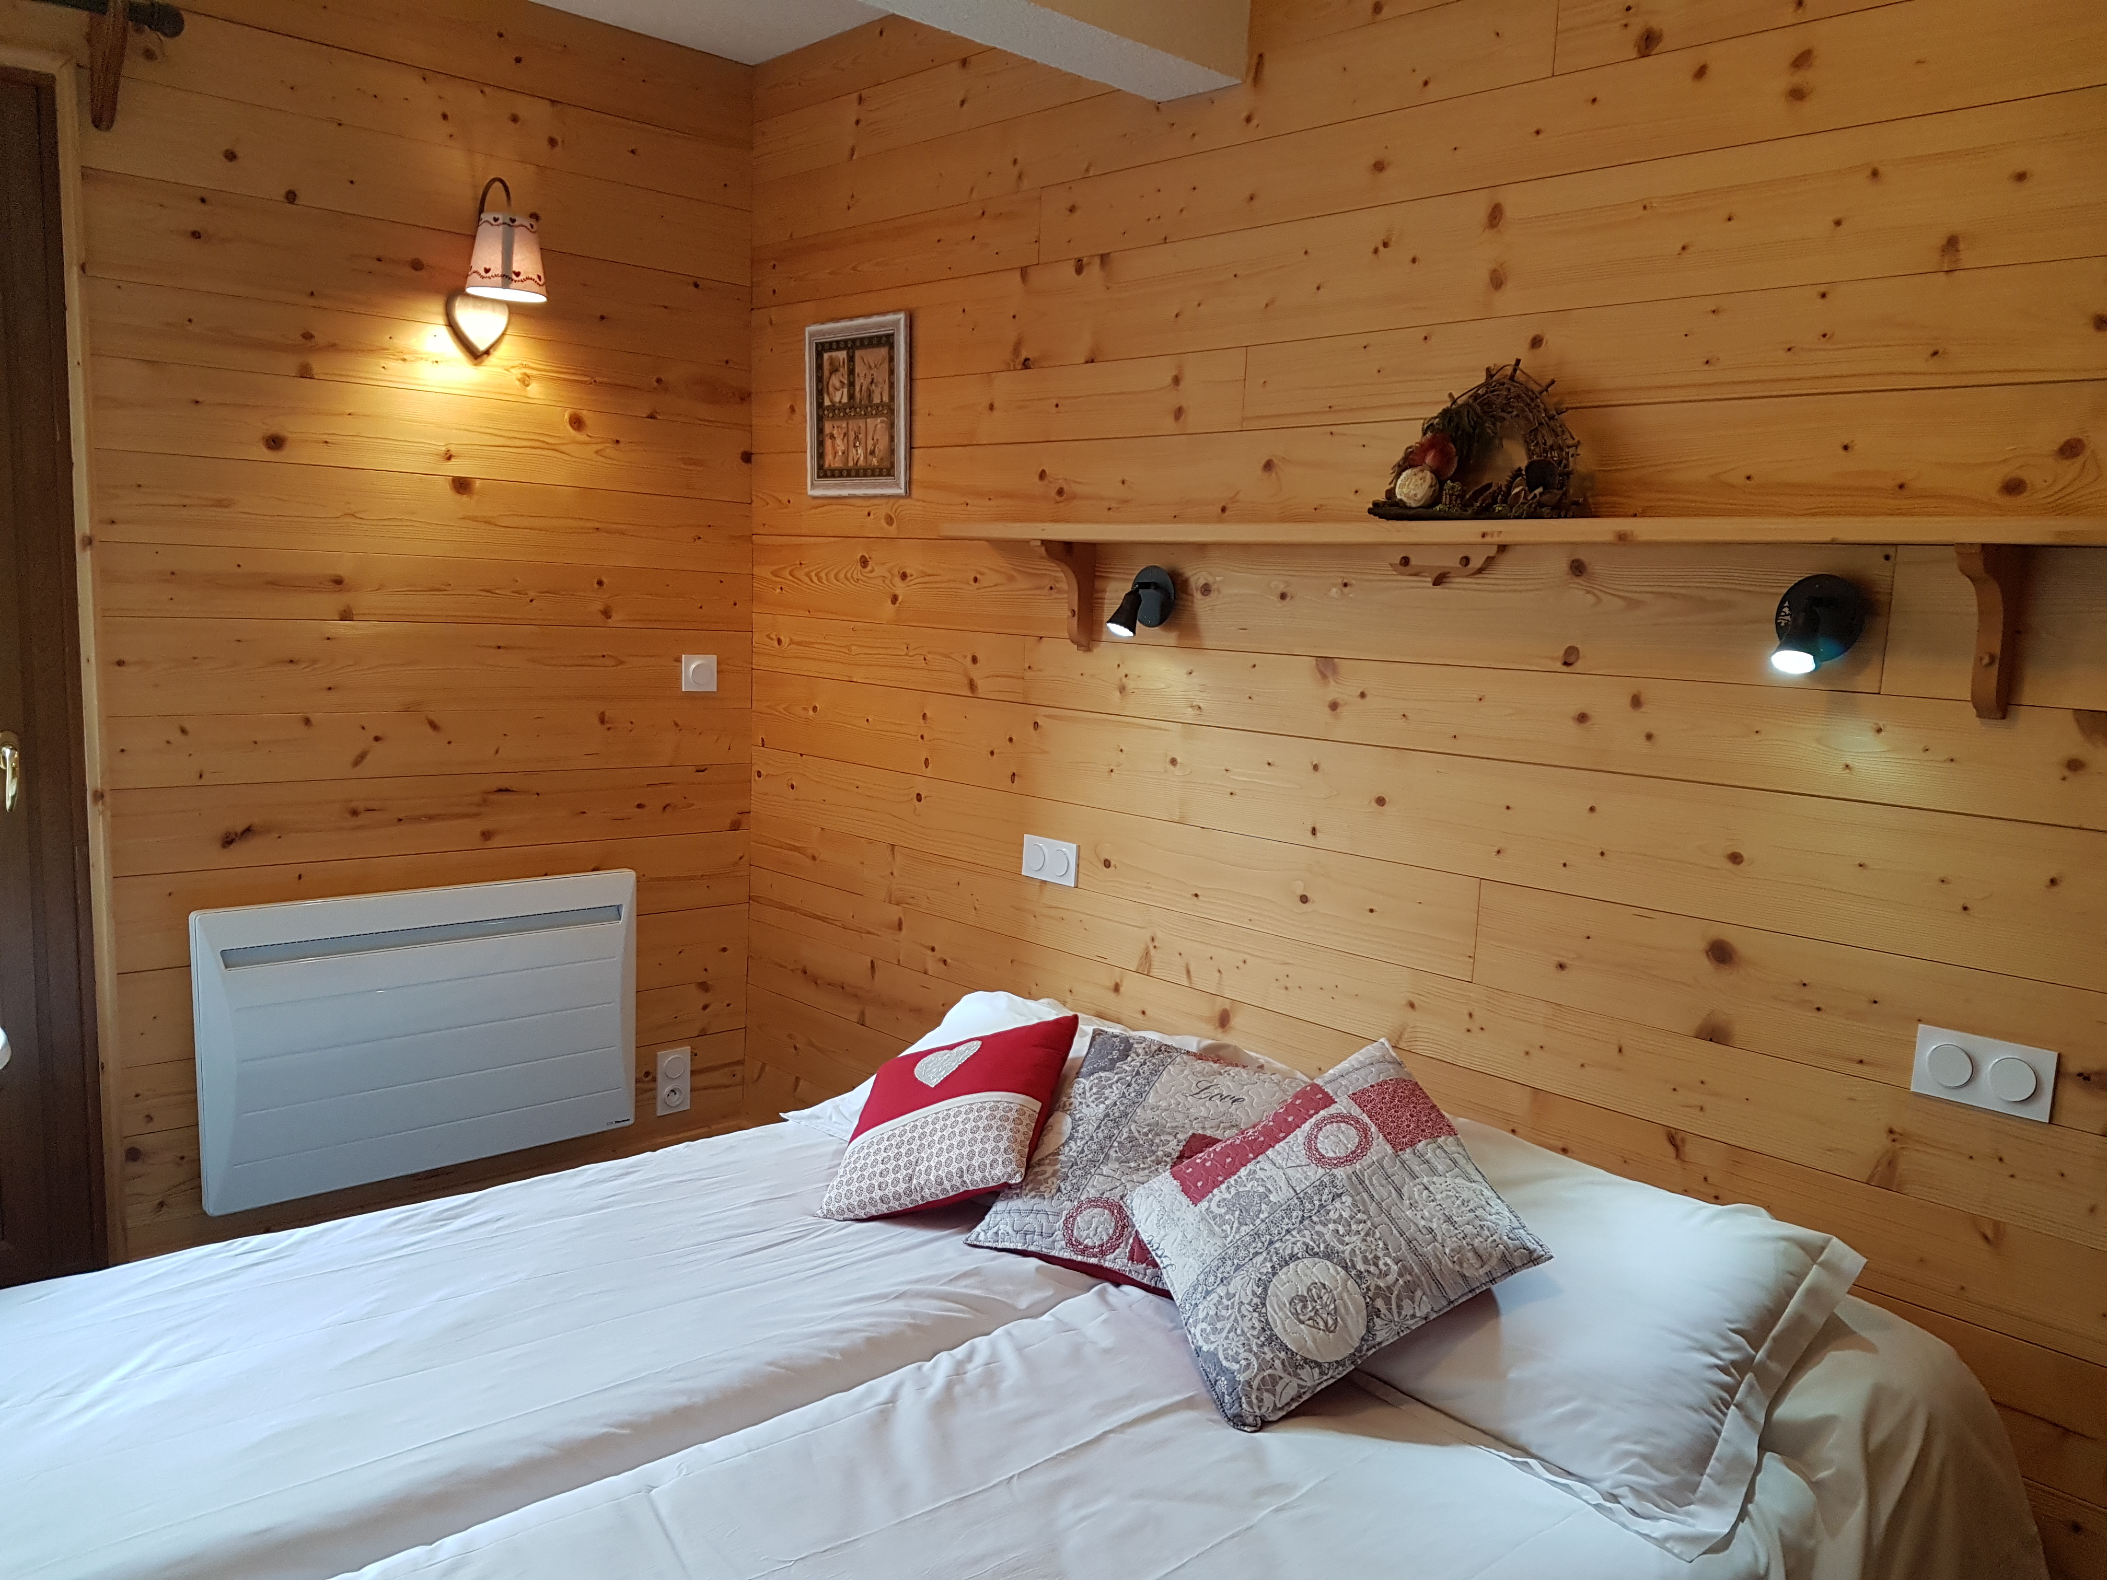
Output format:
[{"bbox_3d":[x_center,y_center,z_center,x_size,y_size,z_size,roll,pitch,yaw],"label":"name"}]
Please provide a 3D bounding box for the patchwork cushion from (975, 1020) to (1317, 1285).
[{"bbox_3d":[0.130,0.491,2.132,0.385,0.125,0.385,4,43,35],"label":"patchwork cushion"}]

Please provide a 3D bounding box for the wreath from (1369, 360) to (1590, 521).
[{"bbox_3d":[0.612,-0.493,2.266,0.110,0.222,0.305,-5,10,-43],"label":"wreath"}]

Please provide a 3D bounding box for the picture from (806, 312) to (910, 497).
[{"bbox_3d":[-0.429,-0.824,3.426,0.022,0.375,0.354,-5,10,-43],"label":"picture"}]

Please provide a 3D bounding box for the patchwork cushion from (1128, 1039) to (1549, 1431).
[{"bbox_3d":[0.321,0.512,1.874,0.385,0.125,0.385,-30,33,-2],"label":"patchwork cushion"}]

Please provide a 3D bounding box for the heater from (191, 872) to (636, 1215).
[{"bbox_3d":[-1.274,0.496,3.272,0.878,0.572,0.110,-5,10,-43],"label":"heater"}]

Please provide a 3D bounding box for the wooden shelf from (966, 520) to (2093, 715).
[{"bbox_3d":[0.528,-0.283,2.365,0.155,0.228,2.010,-5,10,-43],"label":"wooden shelf"}]

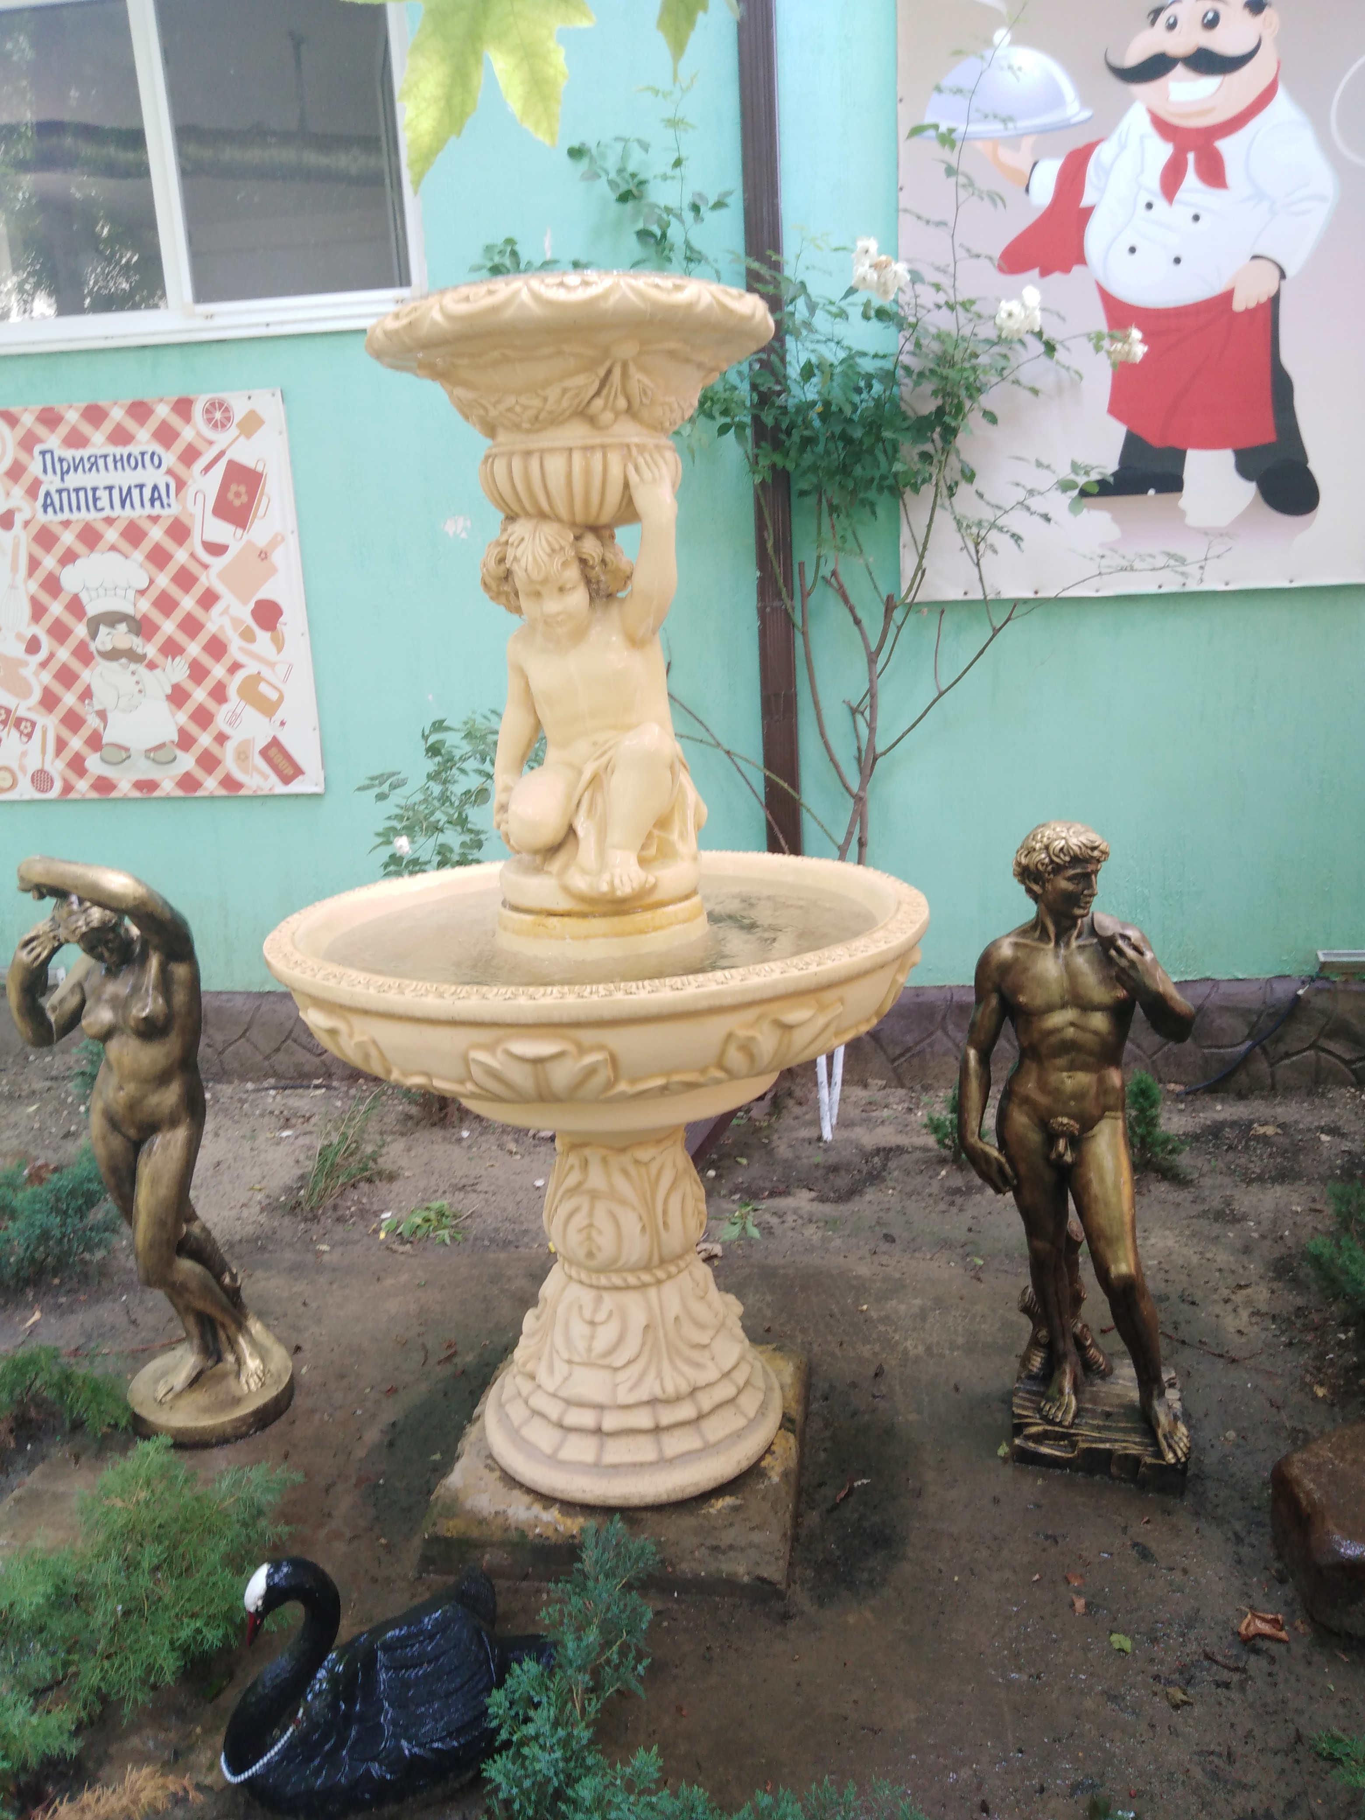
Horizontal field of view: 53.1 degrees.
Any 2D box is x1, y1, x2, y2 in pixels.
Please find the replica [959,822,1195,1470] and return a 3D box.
[{"bbox_3d":[0.648,0.379,2.244,0.381,1.068,0.272,3,14,21],"label":"replica"}]

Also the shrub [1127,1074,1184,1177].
[{"bbox_3d":[1.113,0.504,3.308,0.204,0.272,0.204,-1,14,6],"label":"shrub"}]

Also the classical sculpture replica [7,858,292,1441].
[{"bbox_3d":[-0.947,0.420,2.440,0.401,1.040,0.354,-1,14,6],"label":"classical sculpture replica"}]

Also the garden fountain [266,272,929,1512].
[{"bbox_3d":[-0.122,0.001,2.132,1.006,1.734,1.006,-1,14,6],"label":"garden fountain"}]

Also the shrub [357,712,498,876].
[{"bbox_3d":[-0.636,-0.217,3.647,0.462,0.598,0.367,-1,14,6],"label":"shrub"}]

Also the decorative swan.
[{"bbox_3d":[-0.369,0.930,1.722,0.408,0.333,0.224,-8,14,-21],"label":"decorative swan"}]

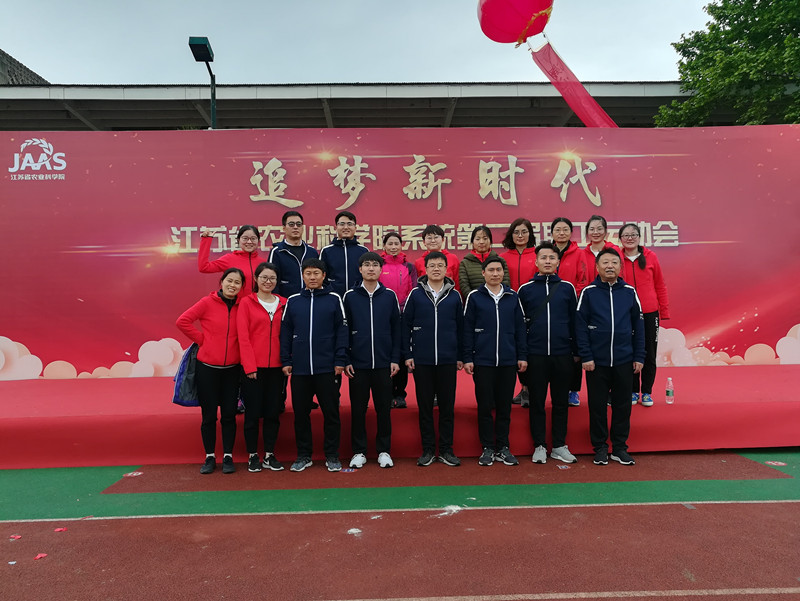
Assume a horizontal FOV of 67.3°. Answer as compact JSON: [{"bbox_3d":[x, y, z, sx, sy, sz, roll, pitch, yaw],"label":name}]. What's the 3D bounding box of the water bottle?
[{"bbox_3d":[2.420,0.806,5.390,0.065,0.228,0.065,0,1,0],"label":"water bottle"}]

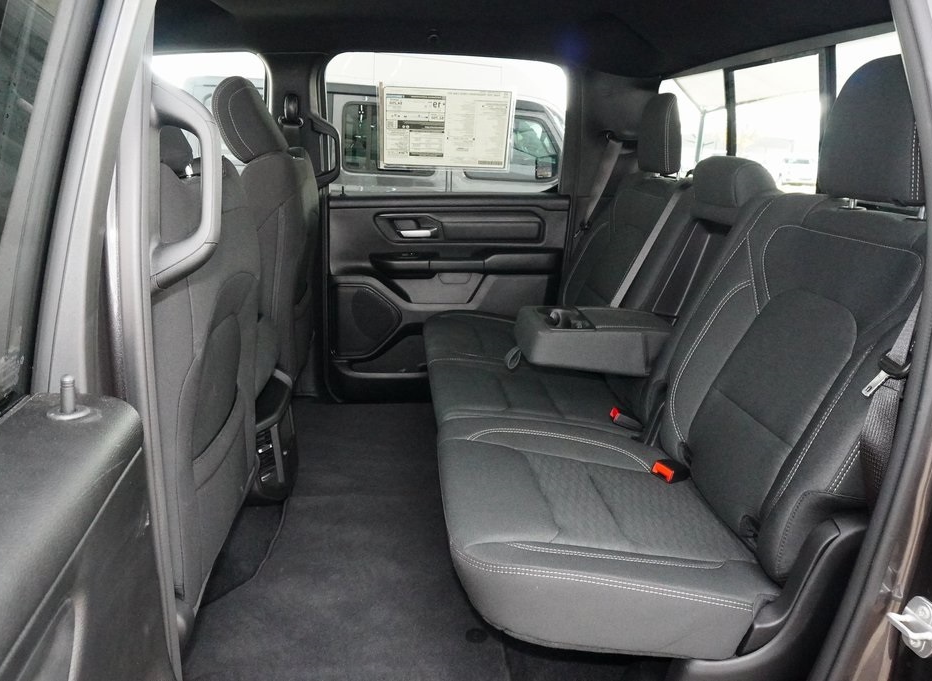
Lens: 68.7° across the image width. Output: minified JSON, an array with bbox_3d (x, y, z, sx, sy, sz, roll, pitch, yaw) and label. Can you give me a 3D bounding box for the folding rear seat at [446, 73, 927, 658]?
[{"bbox_3d":[0.308,-0.127,1.597,0.820,0.910,1.430,-1,16,-4],"label":"folding rear seat"}]

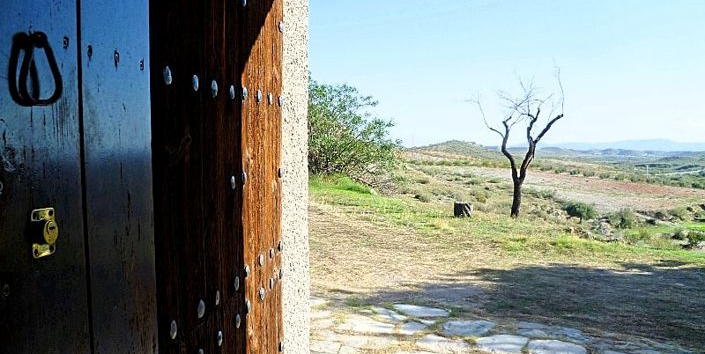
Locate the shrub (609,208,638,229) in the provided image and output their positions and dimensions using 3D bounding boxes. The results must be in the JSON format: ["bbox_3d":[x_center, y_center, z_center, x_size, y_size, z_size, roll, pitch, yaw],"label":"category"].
[{"bbox_3d":[8.526,1.310,18.000,0.858,0.695,0.796,0,3,0],"label":"shrub"}]

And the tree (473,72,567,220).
[{"bbox_3d":[4.102,-0.798,14.000,2.144,3.586,1.990,0,3,0],"label":"tree"}]

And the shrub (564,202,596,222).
[{"bbox_3d":[7.400,1.136,18.500,1.007,0.682,0.935,0,3,0],"label":"shrub"}]

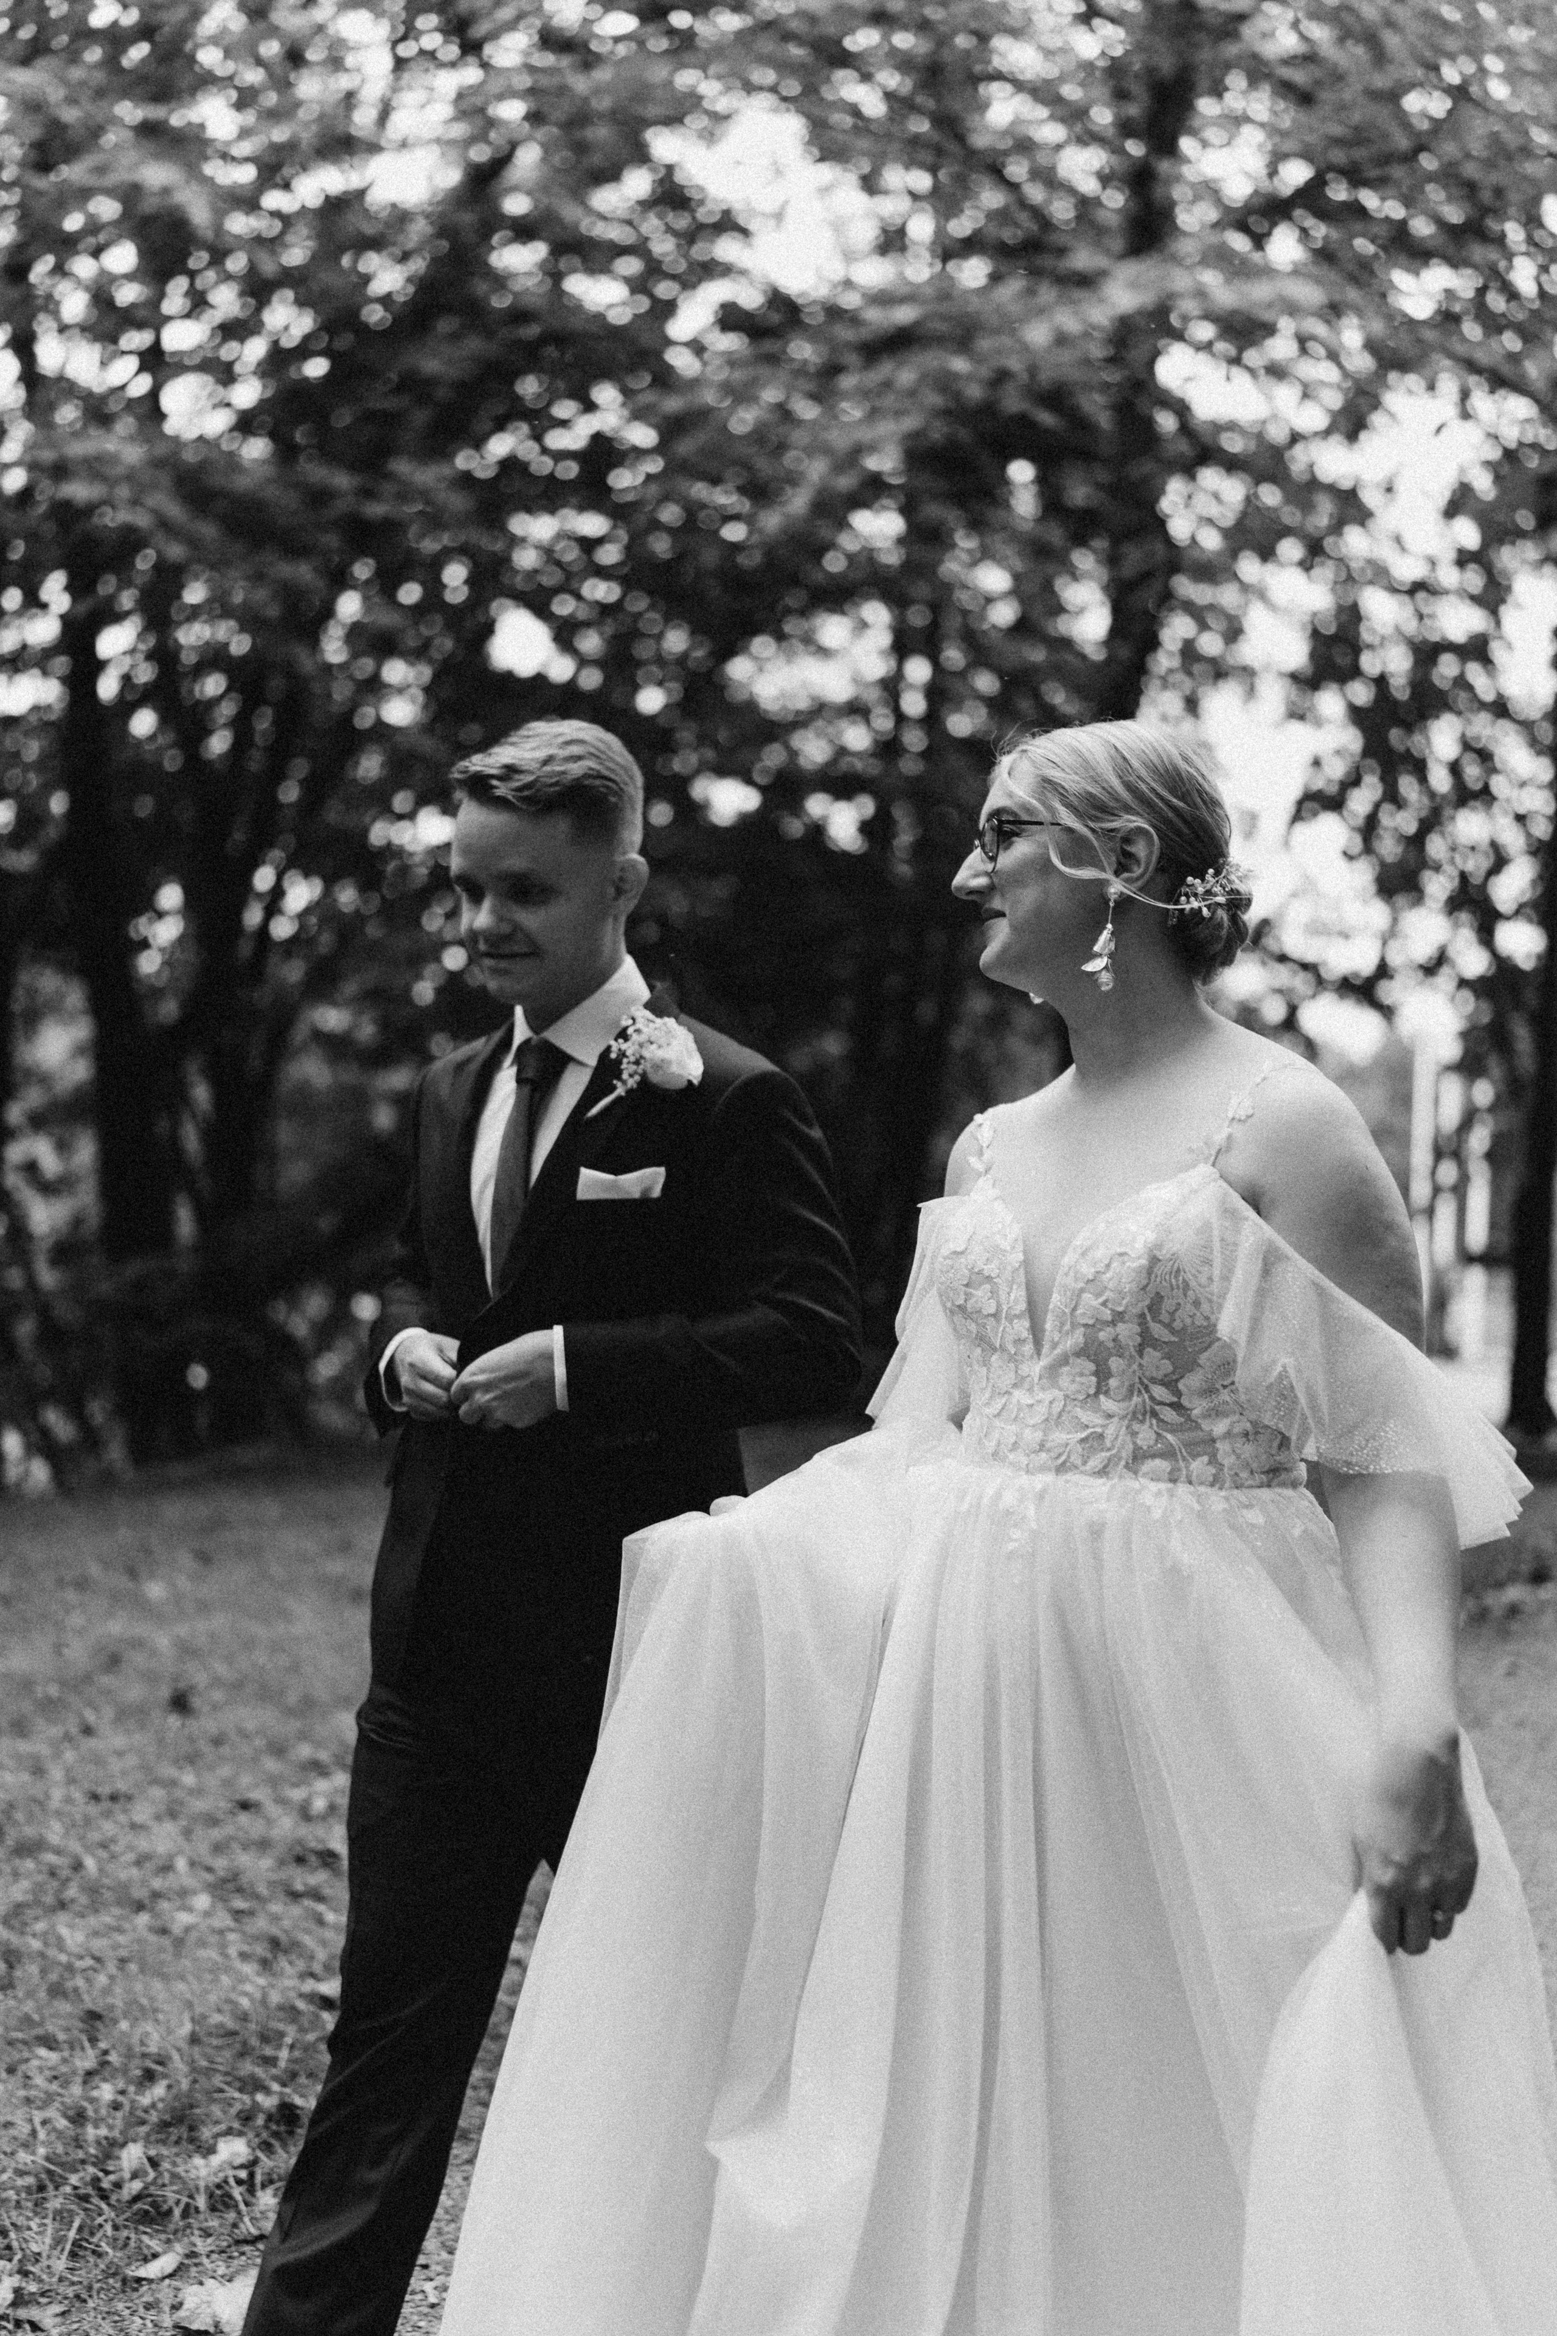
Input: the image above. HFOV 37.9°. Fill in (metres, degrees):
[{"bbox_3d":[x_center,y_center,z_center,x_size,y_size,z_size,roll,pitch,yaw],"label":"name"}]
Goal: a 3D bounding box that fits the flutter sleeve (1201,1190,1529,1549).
[{"bbox_3d":[0.497,0.171,1.920,0.200,0.290,0.270,-1,-1,40],"label":"flutter sleeve"}]

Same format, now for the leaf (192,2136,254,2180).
[{"bbox_3d":[-0.759,1.352,3.100,0.080,0.035,0.070,0,-1,0],"label":"leaf"}]

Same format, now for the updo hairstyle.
[{"bbox_3d":[0.304,-0.281,2.000,0.225,0.225,0.175,0,-1,-10],"label":"updo hairstyle"}]

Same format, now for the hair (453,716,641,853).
[{"bbox_3d":[-0.228,-0.372,2.250,0.165,0.135,0.200,-1,9,36],"label":"hair"}]

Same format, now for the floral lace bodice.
[{"bbox_3d":[0.302,0.109,2.010,0.330,0.340,0.250,-1,-1,40],"label":"floral lace bodice"}]

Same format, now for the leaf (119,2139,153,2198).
[{"bbox_3d":[-0.869,1.353,3.070,0.050,0.045,0.070,0,-1,0],"label":"leaf"}]

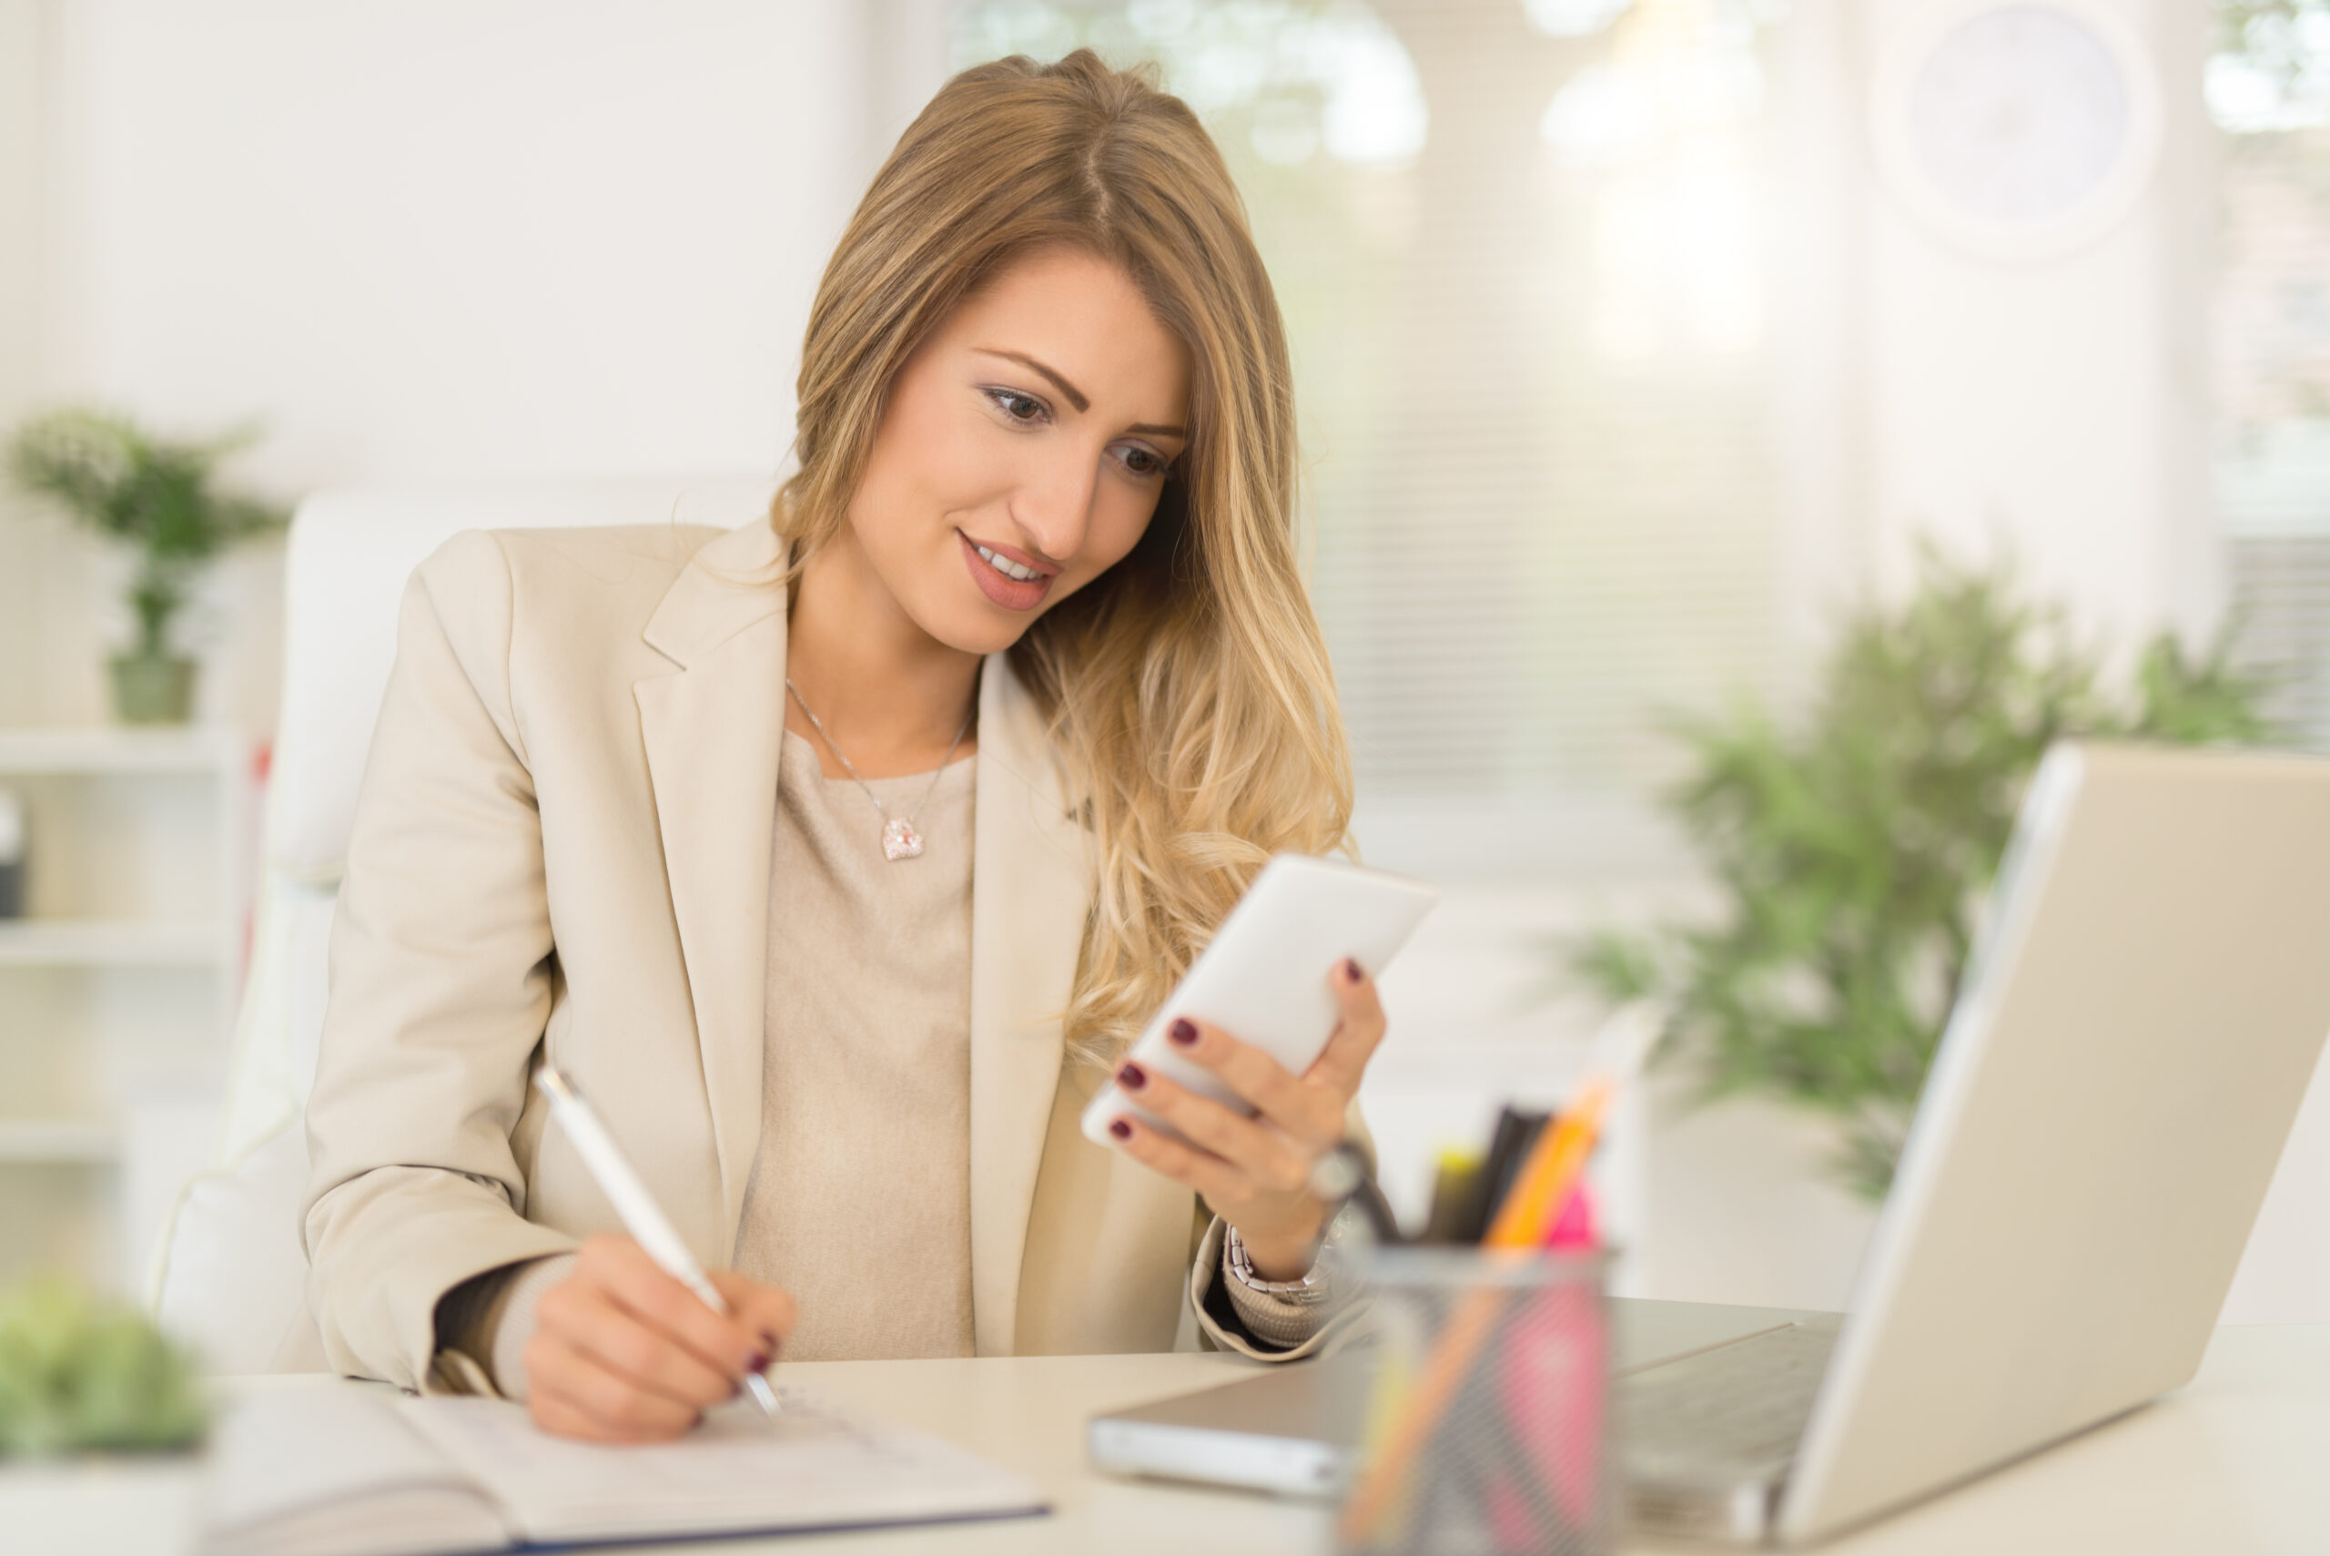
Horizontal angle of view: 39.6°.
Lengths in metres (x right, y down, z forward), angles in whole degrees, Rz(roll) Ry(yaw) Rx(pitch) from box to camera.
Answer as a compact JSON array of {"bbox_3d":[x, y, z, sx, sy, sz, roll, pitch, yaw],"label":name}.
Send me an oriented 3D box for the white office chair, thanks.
[{"bbox_3d":[-0.171,0.414,1.412,0.610,1.139,0.660,-1,-1,-2],"label":"white office chair"}]

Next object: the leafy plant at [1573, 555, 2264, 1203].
[{"bbox_3d":[0.711,0.399,2.942,0.640,1.199,0.620,-1,-1,0],"label":"leafy plant"}]

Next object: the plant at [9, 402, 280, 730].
[{"bbox_3d":[-1.072,-0.218,3.406,0.285,0.326,0.270,-1,-1,0],"label":"plant"}]

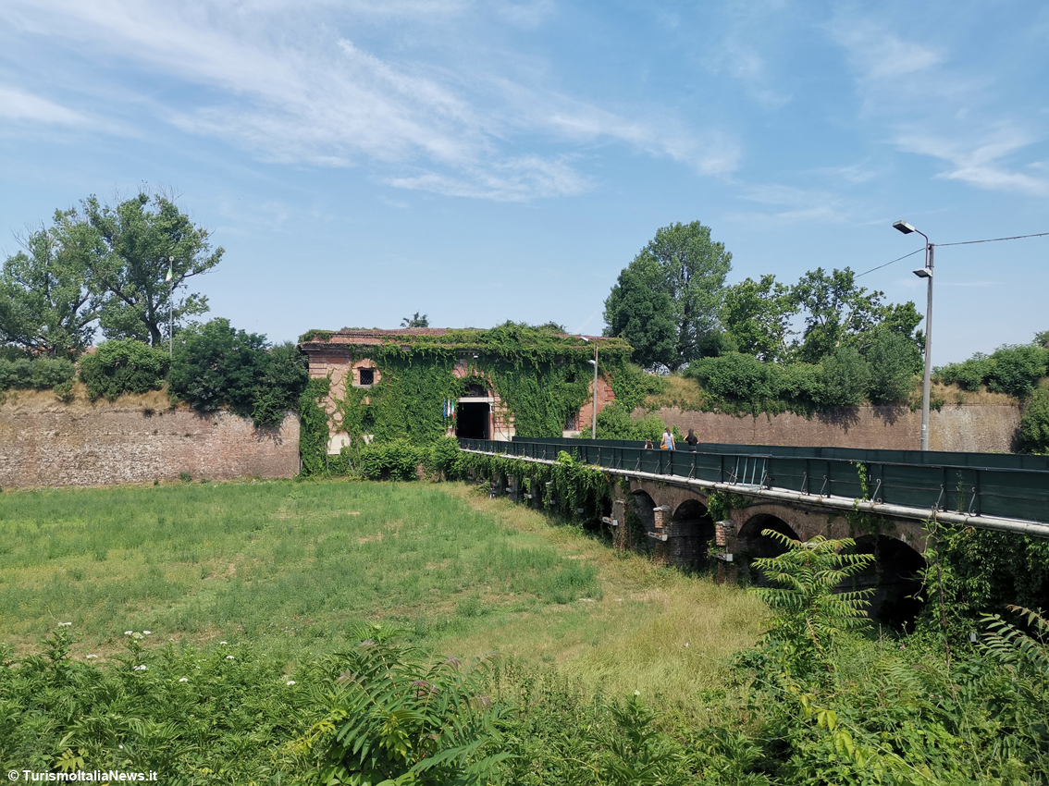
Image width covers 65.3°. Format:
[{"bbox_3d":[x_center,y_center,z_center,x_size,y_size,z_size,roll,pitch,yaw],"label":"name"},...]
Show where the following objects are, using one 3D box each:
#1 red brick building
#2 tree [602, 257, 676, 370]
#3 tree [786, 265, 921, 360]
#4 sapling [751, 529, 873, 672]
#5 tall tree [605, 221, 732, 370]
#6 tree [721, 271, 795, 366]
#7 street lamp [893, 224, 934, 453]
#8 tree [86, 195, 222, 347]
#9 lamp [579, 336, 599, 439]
[{"bbox_3d":[-6.523,0.077,84.916,29.500,14.000,15.000,1,-3,-12],"label":"red brick building"},{"bbox_3d":[12.569,-8.483,90.512,7.820,12.580,7.730,0,-3,8],"label":"tree"},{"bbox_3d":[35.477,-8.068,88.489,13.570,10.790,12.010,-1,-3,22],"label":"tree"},{"bbox_3d":[3.346,2.430,9.394,1.400,1.700,1.350,-1,-3,18],"label":"sapling"},{"bbox_3d":[16.354,-10.760,93.624,13.730,17.330,13.160,0,-3,10],"label":"tall tree"},{"bbox_3d":[25.127,-7.670,88.470,7.830,10.010,7.750,-1,-3,16],"label":"tree"},{"bbox_3d":[12.232,-1.356,25.947,1.500,8.200,0.380,1,-3,-14],"label":"street lamp"},{"bbox_3d":[-38.234,-11.746,84.661,13.860,17.630,12.710,1,-3,-24],"label":"tree"},{"bbox_3d":[4.413,0.132,56.916,1.450,8.200,0.380,1,-3,-14],"label":"lamp"}]

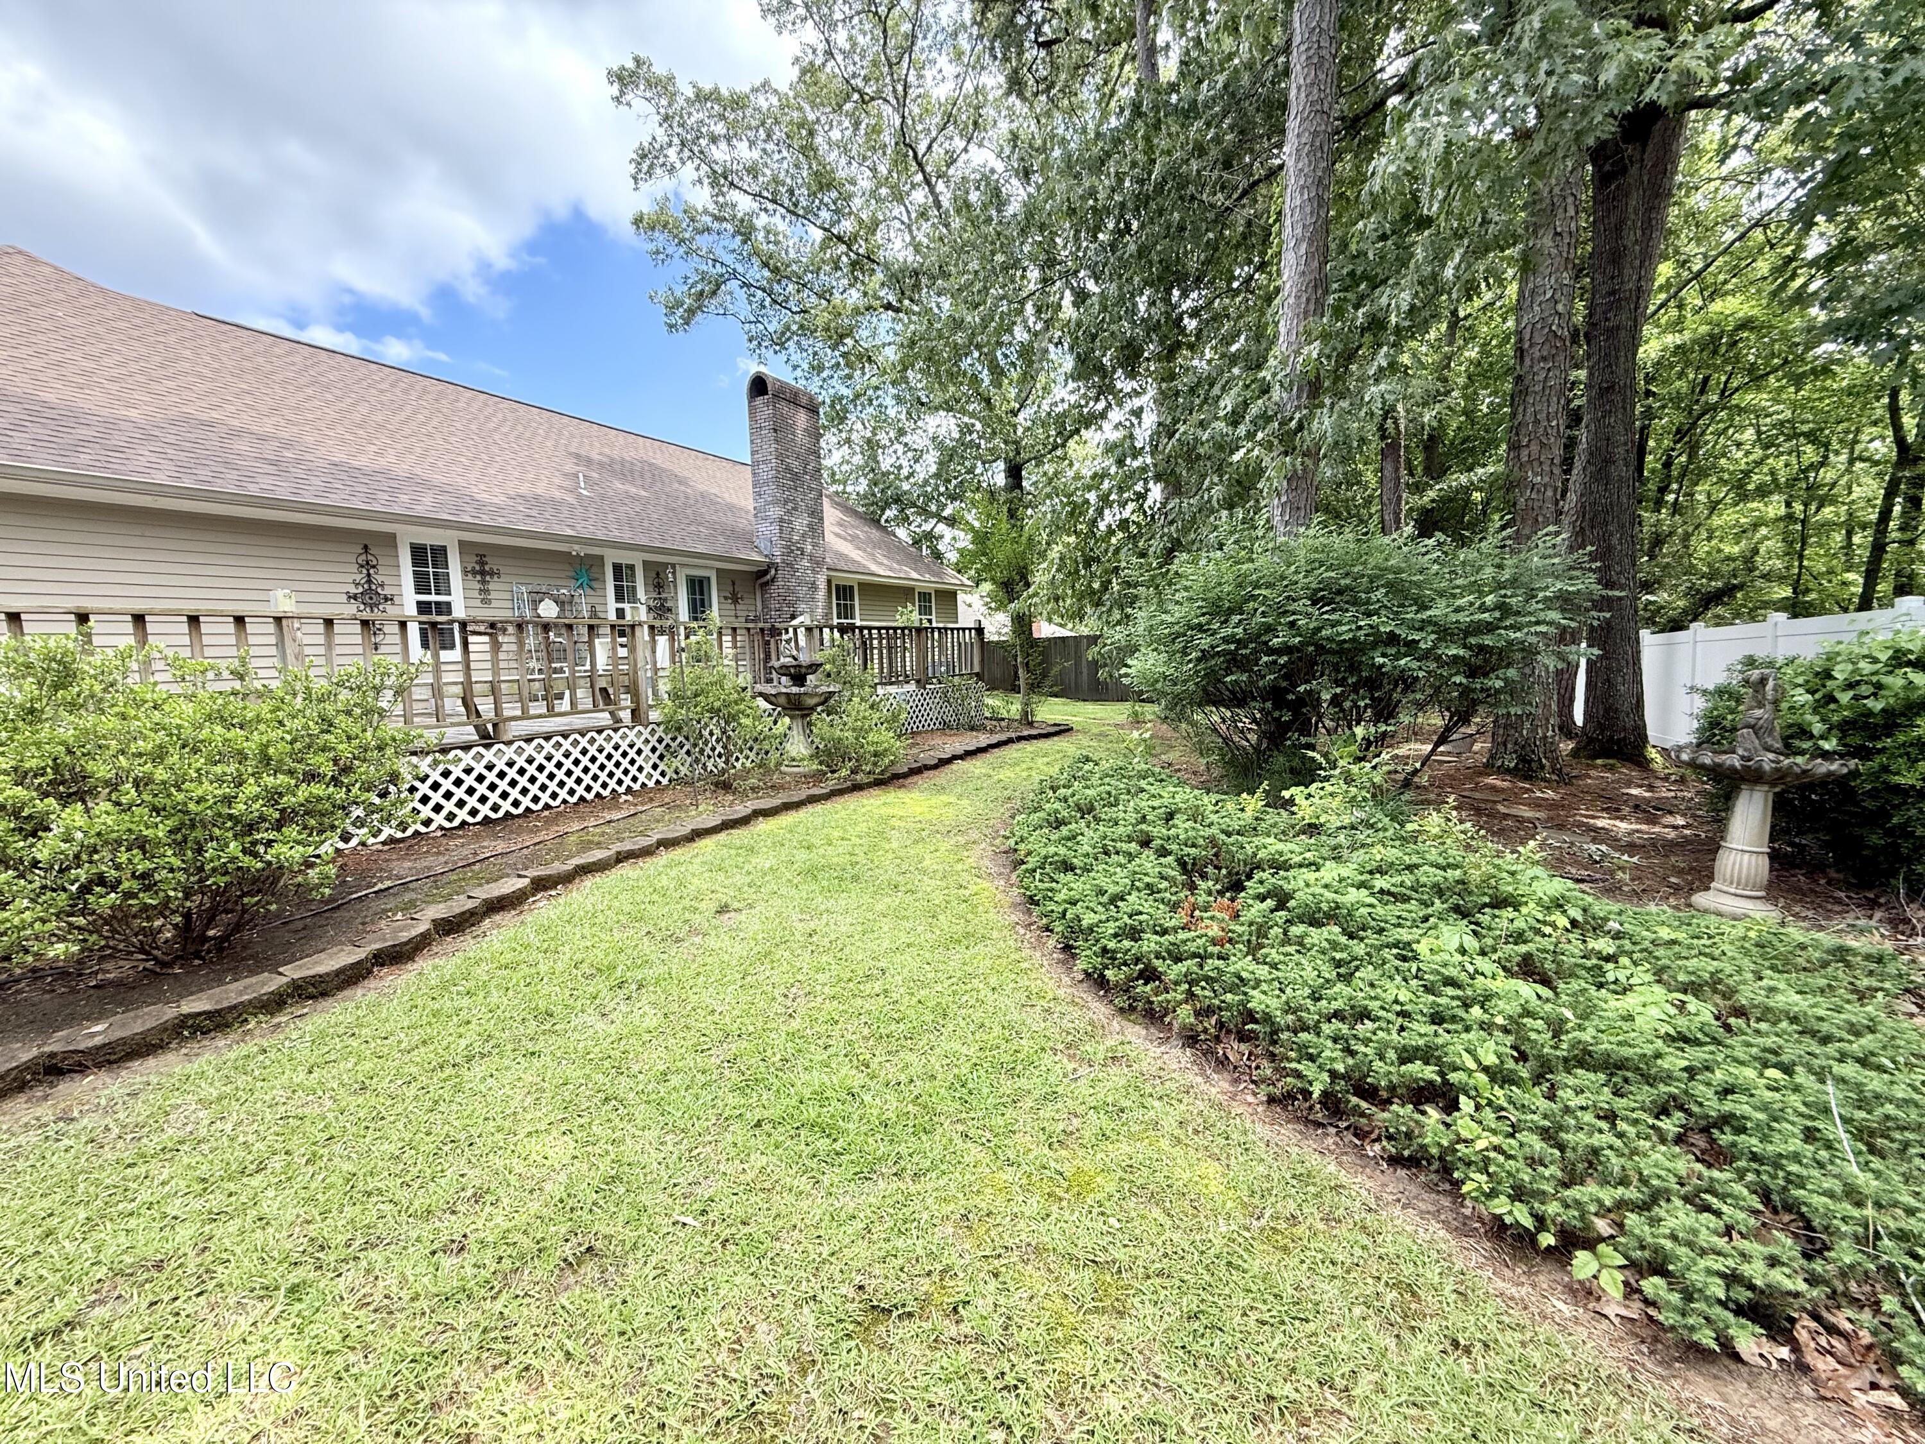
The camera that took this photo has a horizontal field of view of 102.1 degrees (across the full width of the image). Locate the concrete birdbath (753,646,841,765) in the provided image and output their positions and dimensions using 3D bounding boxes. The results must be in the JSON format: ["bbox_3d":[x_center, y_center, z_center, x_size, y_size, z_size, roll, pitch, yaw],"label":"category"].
[{"bbox_3d":[-1.610,-0.159,7.465,0.820,1.240,0.820,1,6,27],"label":"concrete birdbath"}]

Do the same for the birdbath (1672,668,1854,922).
[{"bbox_3d":[3.646,0.315,3.590,0.600,1.100,0.600,-7,8,-44],"label":"birdbath"}]

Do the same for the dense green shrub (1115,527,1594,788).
[{"bbox_3d":[3.470,-0.590,7.188,3.650,2.300,2.800,1,6,27],"label":"dense green shrub"}]

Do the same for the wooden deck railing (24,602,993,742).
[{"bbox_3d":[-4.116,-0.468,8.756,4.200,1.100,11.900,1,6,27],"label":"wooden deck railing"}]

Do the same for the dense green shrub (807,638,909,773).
[{"bbox_3d":[-1.030,-0.148,7.371,0.900,1.230,0.900,-2,6,0],"label":"dense green shrub"}]

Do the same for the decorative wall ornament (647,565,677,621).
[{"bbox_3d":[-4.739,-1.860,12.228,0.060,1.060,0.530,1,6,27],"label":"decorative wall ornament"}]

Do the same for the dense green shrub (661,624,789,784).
[{"bbox_3d":[-2.167,-0.152,6.942,0.950,1.380,1.020,1,6,27],"label":"dense green shrub"}]

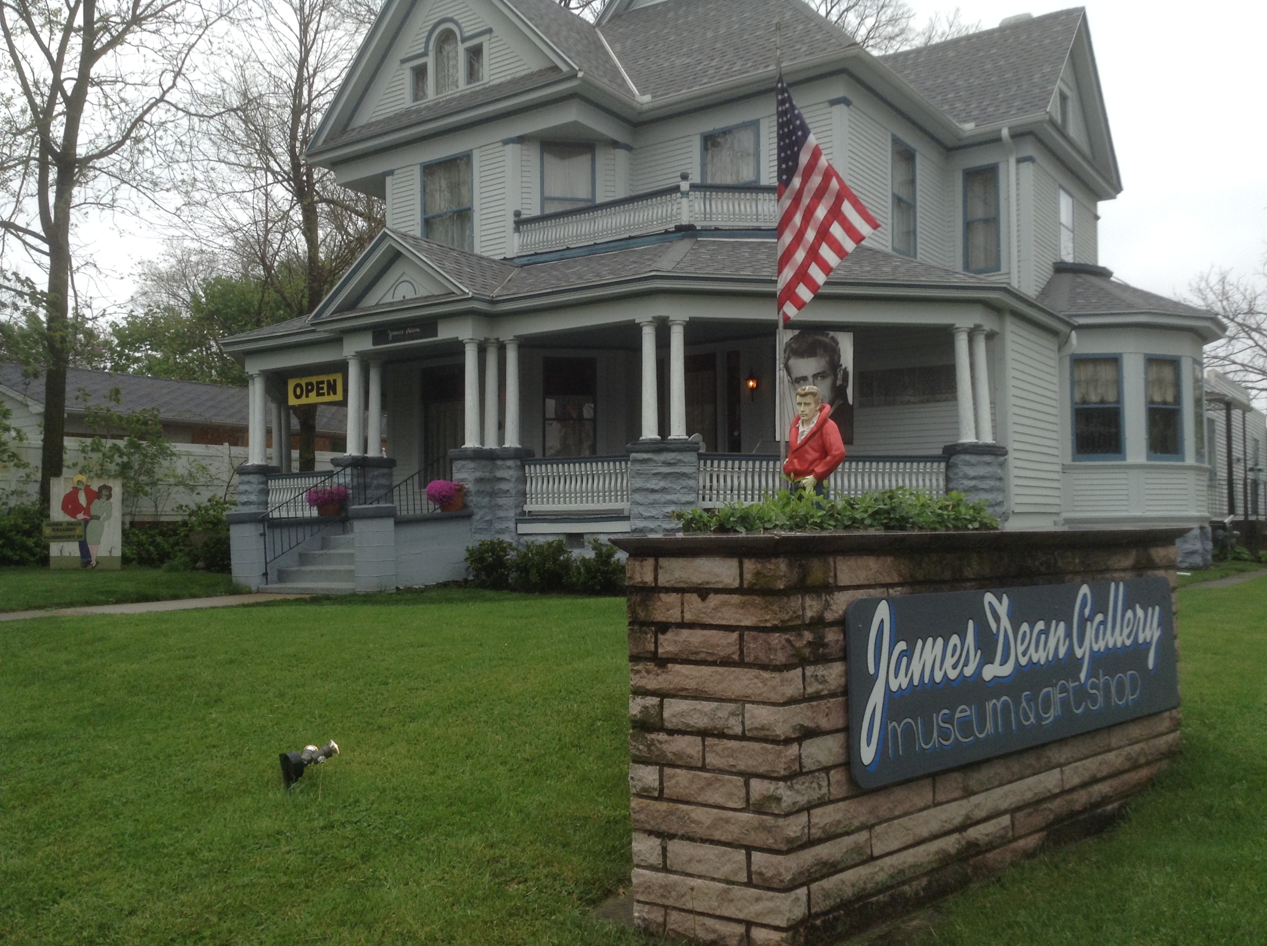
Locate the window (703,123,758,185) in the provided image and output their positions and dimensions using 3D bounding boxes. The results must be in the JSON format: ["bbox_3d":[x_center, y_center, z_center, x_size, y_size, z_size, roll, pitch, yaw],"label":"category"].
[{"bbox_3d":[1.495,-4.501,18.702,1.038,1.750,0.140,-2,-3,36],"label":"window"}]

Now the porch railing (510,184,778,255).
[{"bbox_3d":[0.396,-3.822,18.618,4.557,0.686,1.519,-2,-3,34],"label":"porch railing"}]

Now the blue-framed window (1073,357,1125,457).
[{"bbox_3d":[7.584,-1.067,19.700,0.830,1.700,0.130,-1,-3,1],"label":"blue-framed window"}]

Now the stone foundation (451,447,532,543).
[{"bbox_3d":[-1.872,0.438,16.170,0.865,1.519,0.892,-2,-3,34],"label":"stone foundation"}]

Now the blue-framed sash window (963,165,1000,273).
[{"bbox_3d":[5.982,-4.362,20.718,0.666,1.842,0.130,-2,-3,34],"label":"blue-framed sash window"}]

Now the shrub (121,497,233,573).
[{"bbox_3d":[-7.656,1.058,20.300,1.700,1.250,1.200,-2,-3,34],"label":"shrub"}]

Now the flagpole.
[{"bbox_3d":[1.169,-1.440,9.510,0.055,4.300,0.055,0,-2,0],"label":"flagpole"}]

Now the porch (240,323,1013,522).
[{"bbox_3d":[-0.741,-0.437,17.615,10.927,2.744,4.214,-2,-3,34],"label":"porch"}]

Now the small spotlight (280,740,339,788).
[{"bbox_3d":[-1.438,1.297,5.350,0.240,0.220,0.170,1,-3,-30],"label":"small spotlight"}]

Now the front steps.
[{"bbox_3d":[-4.000,1.226,16.773,2.000,0.820,1.350,-2,-3,36],"label":"front steps"}]

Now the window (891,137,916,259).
[{"bbox_3d":[4.354,-4.413,19.357,0.140,1.860,1.005,-2,-3,36],"label":"window"}]

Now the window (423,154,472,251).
[{"bbox_3d":[-3.121,-4.360,20.203,1.190,1.840,0.140,-2,-3,36],"label":"window"}]

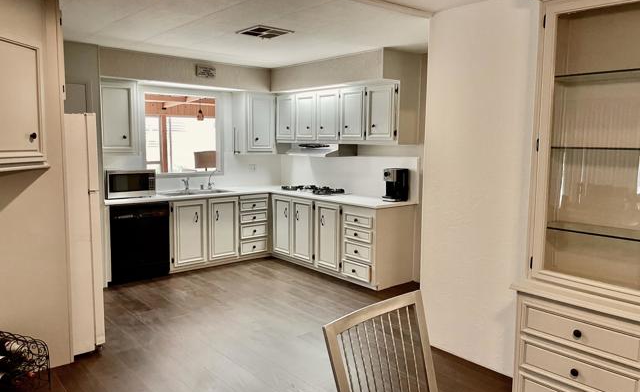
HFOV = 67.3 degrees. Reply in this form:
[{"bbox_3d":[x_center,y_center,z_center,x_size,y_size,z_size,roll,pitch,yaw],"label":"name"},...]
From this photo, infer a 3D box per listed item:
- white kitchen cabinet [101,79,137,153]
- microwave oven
[{"bbox_3d":[-2.225,-0.836,5.152,0.439,0.768,0.353,-5,8,-40],"label":"white kitchen cabinet"},{"bbox_3d":[-2.124,-0.142,5.320,0.510,0.288,0.353,-3,7,-31],"label":"microwave oven"}]

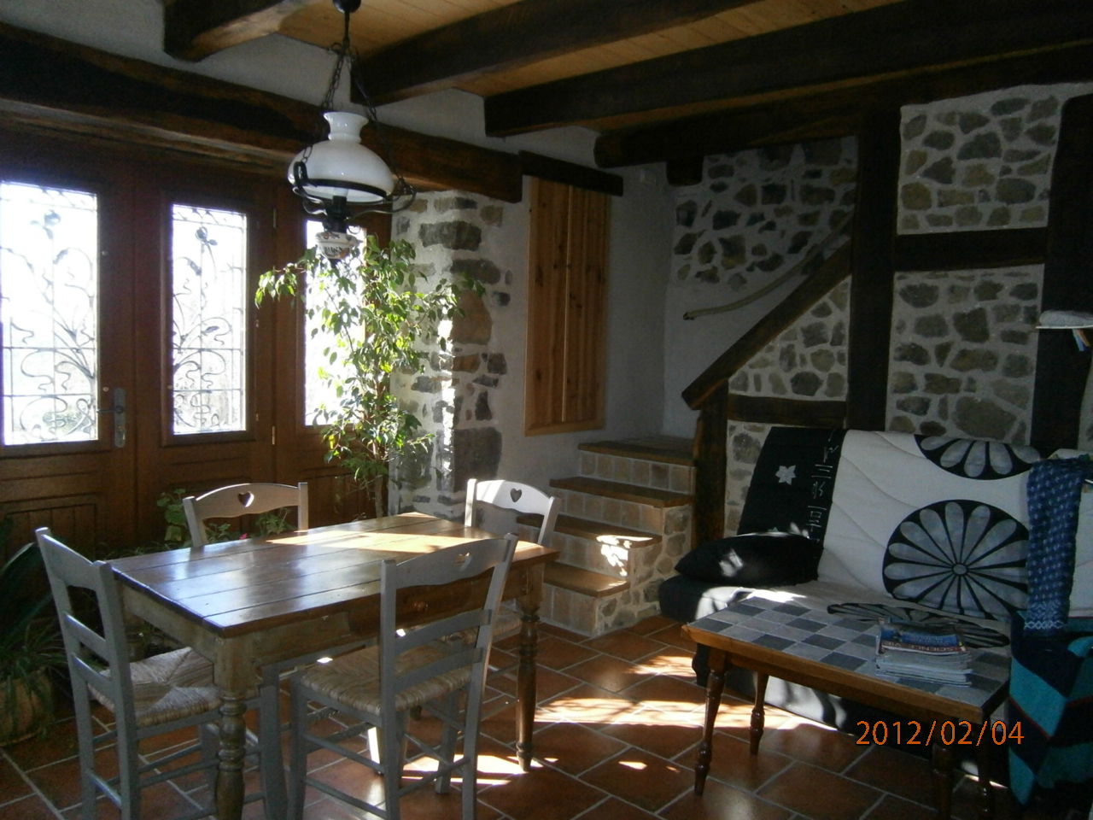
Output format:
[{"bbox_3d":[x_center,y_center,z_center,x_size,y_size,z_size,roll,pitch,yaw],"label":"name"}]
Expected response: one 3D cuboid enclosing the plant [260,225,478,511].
[{"bbox_3d":[-0.887,0.113,4.259,1.107,2.001,0.900,1,5,-11],"label":"plant"}]

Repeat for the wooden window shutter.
[{"bbox_3d":[0.144,-0.623,5.145,0.060,1.540,0.740,6,7,44],"label":"wooden window shutter"}]

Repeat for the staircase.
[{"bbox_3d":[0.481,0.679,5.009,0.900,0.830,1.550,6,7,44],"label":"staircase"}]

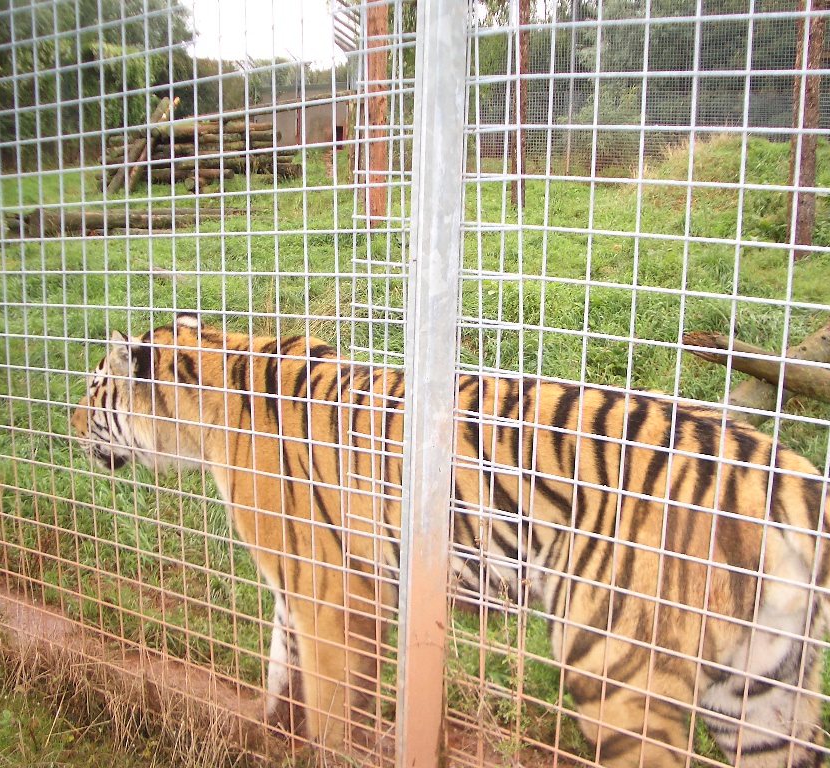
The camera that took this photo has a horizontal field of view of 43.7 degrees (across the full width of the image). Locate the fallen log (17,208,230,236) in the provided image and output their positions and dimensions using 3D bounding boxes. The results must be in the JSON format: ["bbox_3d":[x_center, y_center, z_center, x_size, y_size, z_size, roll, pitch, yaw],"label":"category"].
[{"bbox_3d":[-3.378,-1.877,12.000,2.500,0.280,0.360,-3,12,-16],"label":"fallen log"}]

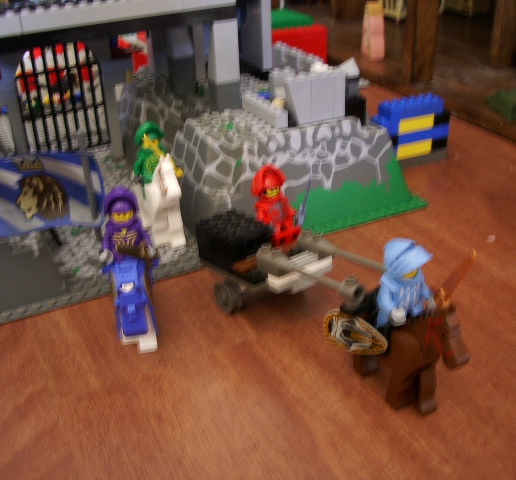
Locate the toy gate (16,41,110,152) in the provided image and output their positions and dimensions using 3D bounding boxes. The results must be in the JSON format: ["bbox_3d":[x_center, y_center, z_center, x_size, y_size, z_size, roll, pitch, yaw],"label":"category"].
[{"bbox_3d":[-0.148,-0.107,0.485,0.067,0.085,0.005,-15,32,-21],"label":"toy gate"}]

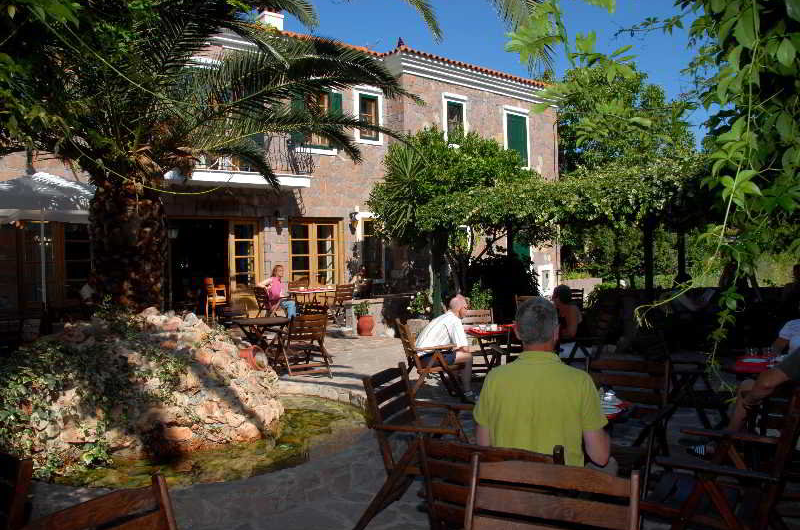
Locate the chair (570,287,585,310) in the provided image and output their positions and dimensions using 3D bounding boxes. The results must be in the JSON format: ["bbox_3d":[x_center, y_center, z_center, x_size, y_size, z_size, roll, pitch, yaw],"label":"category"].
[{"bbox_3d":[3.089,0.873,10.700,0.540,0.880,0.580,-1,1,18],"label":"chair"}]

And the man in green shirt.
[{"bbox_3d":[0.664,0.842,2.780,0.560,1.330,0.820,-1,1,18],"label":"man in green shirt"}]

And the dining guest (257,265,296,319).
[{"bbox_3d":[-2.795,0.626,13.600,0.820,1.250,0.500,-2,1,-22],"label":"dining guest"}]

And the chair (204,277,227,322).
[{"bbox_3d":[-4.145,0.811,13.500,0.480,0.920,0.460,-1,1,18],"label":"chair"}]

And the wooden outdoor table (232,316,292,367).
[{"bbox_3d":[-2.155,1.115,9.150,0.720,0.740,0.720,-2,1,-30],"label":"wooden outdoor table"}]

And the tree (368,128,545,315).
[{"bbox_3d":[1.090,-0.575,11.800,3.250,3.850,3.000,-2,1,0],"label":"tree"}]

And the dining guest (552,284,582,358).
[{"bbox_3d":[1.780,0.850,6.800,0.680,1.250,0.470,-2,0,18],"label":"dining guest"}]

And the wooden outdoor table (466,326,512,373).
[{"bbox_3d":[0.970,1.136,7.050,0.770,0.730,0.770,-2,0,34],"label":"wooden outdoor table"}]

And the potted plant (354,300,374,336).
[{"bbox_3d":[-0.765,1.130,12.950,0.430,0.780,0.430,-2,0,0],"label":"potted plant"}]

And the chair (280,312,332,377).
[{"bbox_3d":[-1.400,1.145,8.700,0.600,0.880,0.620,-2,0,-24],"label":"chair"}]

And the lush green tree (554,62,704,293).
[{"bbox_3d":[7.550,-2.850,20.000,4.900,7.600,4.700,-2,0,0],"label":"lush green tree"}]

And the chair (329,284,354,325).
[{"bbox_3d":[-1.320,0.880,13.250,0.600,0.880,0.580,-2,0,-28],"label":"chair"}]

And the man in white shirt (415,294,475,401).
[{"bbox_3d":[0.500,0.917,6.500,0.760,1.190,0.520,-2,0,-29],"label":"man in white shirt"}]

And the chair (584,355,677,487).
[{"bbox_3d":[1.385,1.035,3.580,0.560,0.880,0.600,-1,1,14],"label":"chair"}]

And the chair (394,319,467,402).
[{"bbox_3d":[0.349,1.014,6.650,0.600,0.880,0.540,-2,1,-22],"label":"chair"}]

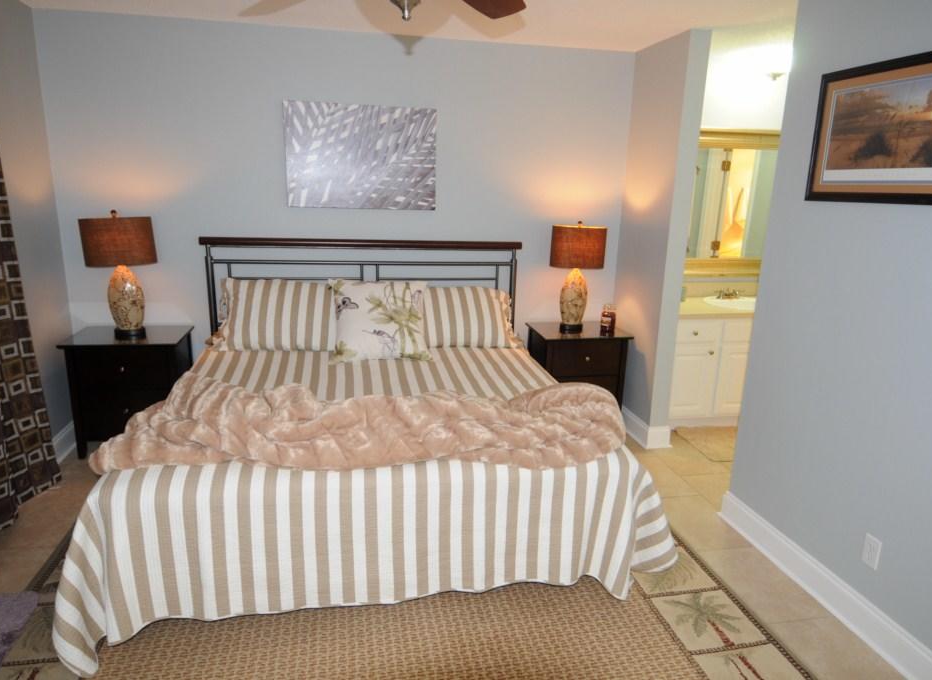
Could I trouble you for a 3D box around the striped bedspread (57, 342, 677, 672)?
[{"bbox_3d":[-0.406,0.528,2.941,2.288,0.632,1.987,-1,13,-10],"label":"striped bedspread"}]

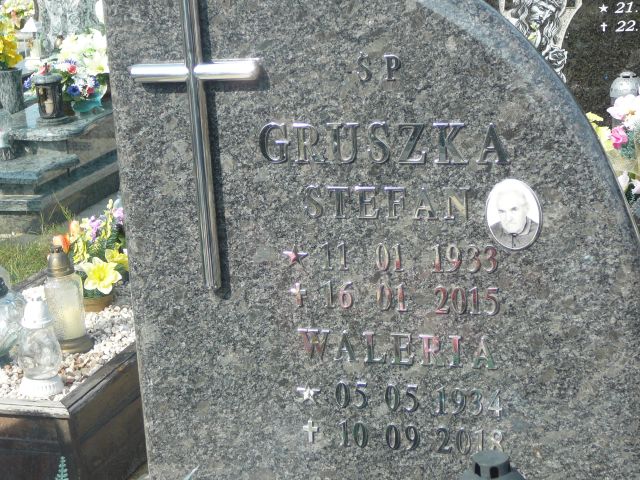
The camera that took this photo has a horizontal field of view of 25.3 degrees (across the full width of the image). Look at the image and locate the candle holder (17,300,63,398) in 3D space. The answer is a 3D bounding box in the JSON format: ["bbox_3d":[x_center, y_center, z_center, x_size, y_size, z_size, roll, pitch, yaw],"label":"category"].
[{"bbox_3d":[-0.640,0.238,3.232,0.108,0.226,0.108,1,16,20],"label":"candle holder"}]

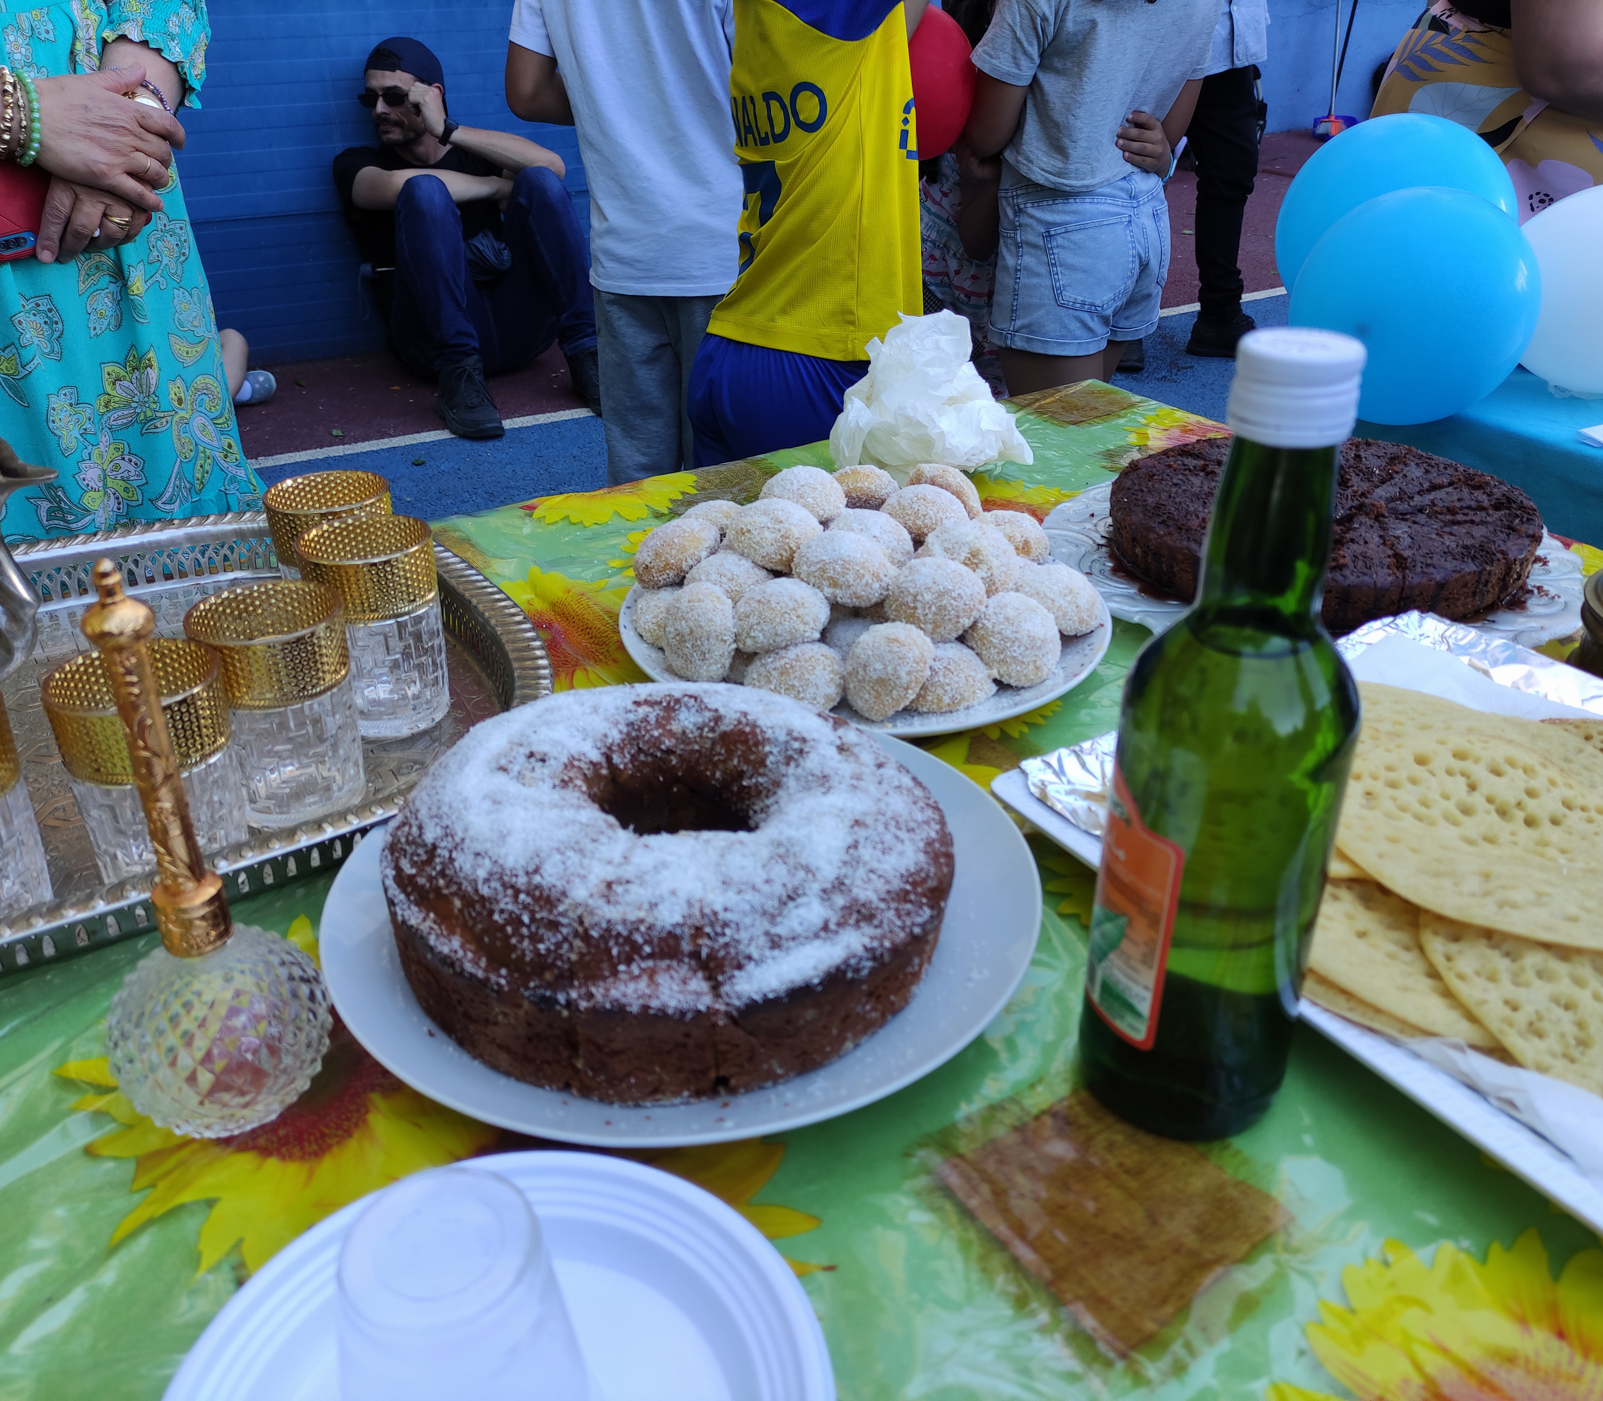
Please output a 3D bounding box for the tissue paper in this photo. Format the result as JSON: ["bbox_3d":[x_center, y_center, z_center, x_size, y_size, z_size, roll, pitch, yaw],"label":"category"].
[{"bbox_3d":[0.098,-0.235,1.001,0.150,0.110,0.130,-1,29,0],"label":"tissue paper"}]

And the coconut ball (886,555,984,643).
[{"bbox_3d":[0.066,-0.050,0.659,0.050,0.041,0.049,-1,29,0],"label":"coconut ball"}]

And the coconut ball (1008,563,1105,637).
[{"bbox_3d":[0.130,-0.052,0.695,0.048,0.037,0.047,-1,29,0],"label":"coconut ball"}]

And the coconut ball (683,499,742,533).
[{"bbox_3d":[-0.050,-0.102,0.790,0.047,0.038,0.046,-1,29,0],"label":"coconut ball"}]

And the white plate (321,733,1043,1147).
[{"bbox_3d":[-0.044,0.078,0.528,0.272,0.023,0.272,-1,29,0],"label":"white plate"}]

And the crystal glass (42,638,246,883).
[{"bbox_3d":[-0.251,0.028,0.529,0.062,0.087,0.062,-1,29,0],"label":"crystal glass"}]

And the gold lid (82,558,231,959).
[{"bbox_3d":[-0.187,0.019,0.389,0.026,0.129,0.026,1,29,-1],"label":"gold lid"}]

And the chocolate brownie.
[{"bbox_3d":[0.304,-0.105,0.802,0.242,0.030,0.242,-1,29,0],"label":"chocolate brownie"}]

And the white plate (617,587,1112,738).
[{"bbox_3d":[0.035,-0.039,0.732,0.263,0.024,0.263,-1,29,0],"label":"white plate"}]

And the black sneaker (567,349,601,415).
[{"bbox_3d":[-0.541,-0.886,3.733,0.110,0.125,0.300,-14,31,-22],"label":"black sneaker"}]

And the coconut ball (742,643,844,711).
[{"bbox_3d":[-0.004,-0.009,0.630,0.048,0.038,0.044,-1,29,0],"label":"coconut ball"}]

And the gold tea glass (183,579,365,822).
[{"bbox_3d":[-0.220,0.002,0.575,0.062,0.087,0.062,-1,29,0],"label":"gold tea glass"}]

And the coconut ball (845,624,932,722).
[{"bbox_3d":[0.042,-0.014,0.645,0.043,0.046,0.044,-1,29,0],"label":"coconut ball"}]

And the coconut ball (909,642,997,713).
[{"bbox_3d":[0.069,-0.010,0.631,0.046,0.037,0.045,-1,29,0],"label":"coconut ball"}]

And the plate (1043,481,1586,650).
[{"bbox_3d":[0.292,-0.078,0.785,0.302,0.021,0.302,-1,29,0],"label":"plate"}]

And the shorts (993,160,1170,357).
[{"bbox_3d":[0.414,-0.655,2.000,0.295,0.280,0.225,-17,33,-26],"label":"shorts"}]

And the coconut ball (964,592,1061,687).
[{"bbox_3d":[0.104,-0.030,0.665,0.047,0.044,0.046,-1,29,0],"label":"coconut ball"}]

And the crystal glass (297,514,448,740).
[{"bbox_3d":[-0.201,-0.034,0.643,0.060,0.092,0.060,-1,29,0],"label":"crystal glass"}]

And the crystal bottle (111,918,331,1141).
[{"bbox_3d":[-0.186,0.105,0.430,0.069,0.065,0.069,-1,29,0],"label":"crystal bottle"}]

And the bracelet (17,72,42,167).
[{"bbox_3d":[-0.624,-0.468,1.085,0.012,0.068,0.056,-2,23,-44],"label":"bracelet"}]

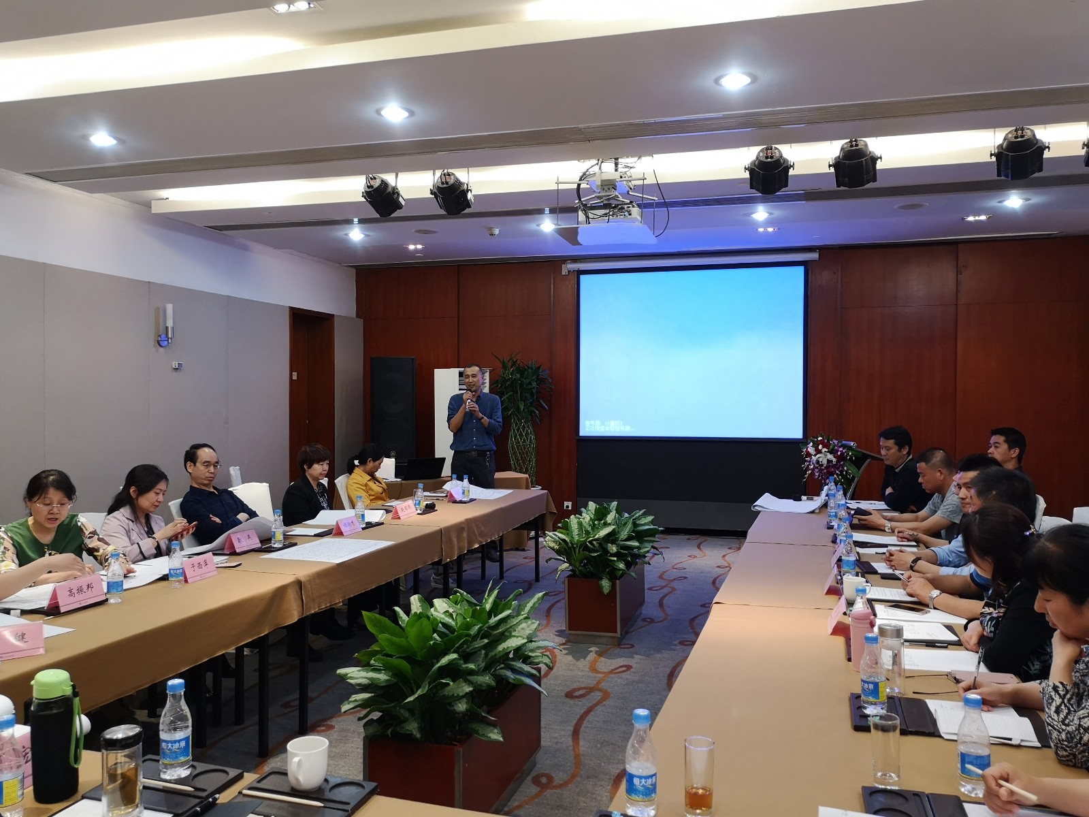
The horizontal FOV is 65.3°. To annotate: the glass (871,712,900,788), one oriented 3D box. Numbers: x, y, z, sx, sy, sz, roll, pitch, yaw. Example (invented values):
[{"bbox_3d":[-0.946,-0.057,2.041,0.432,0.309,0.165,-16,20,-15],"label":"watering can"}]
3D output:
[{"bbox_3d":[0.677,0.675,1.677,0.054,0.130,0.054,1,1,18],"label":"glass"}]

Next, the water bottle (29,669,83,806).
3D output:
[{"bbox_3d":[-0.919,0.615,1.607,0.085,0.232,0.076,0,1,-30],"label":"water bottle"}]

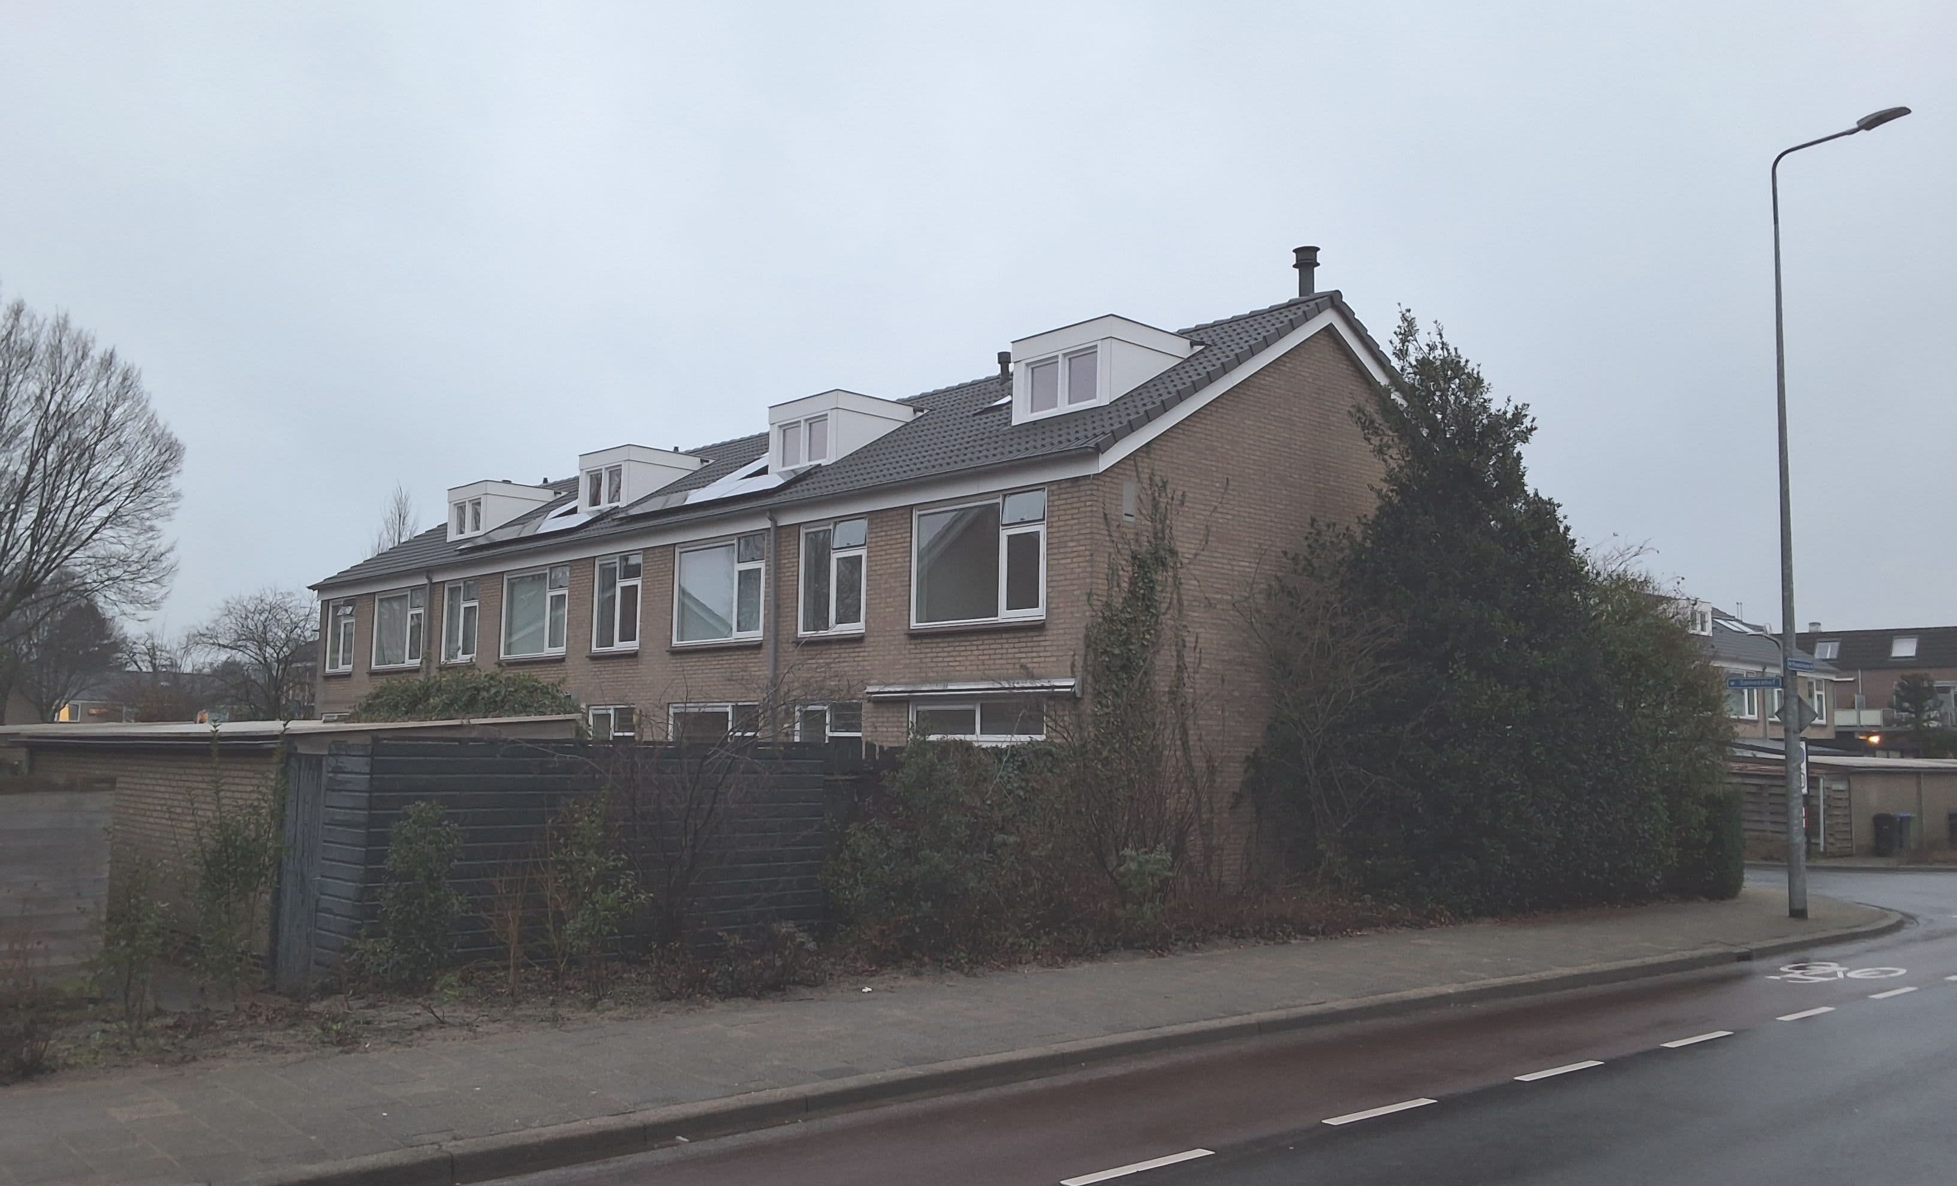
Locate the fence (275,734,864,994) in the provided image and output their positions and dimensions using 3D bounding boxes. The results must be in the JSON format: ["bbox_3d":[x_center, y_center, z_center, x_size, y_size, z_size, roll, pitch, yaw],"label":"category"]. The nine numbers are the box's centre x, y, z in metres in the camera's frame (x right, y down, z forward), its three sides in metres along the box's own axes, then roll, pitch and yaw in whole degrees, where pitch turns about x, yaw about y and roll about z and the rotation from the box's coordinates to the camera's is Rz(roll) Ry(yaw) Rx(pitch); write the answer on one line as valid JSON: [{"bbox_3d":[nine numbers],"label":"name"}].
[{"bbox_3d":[-3.223,2.136,12.905,4.250,1.850,1.650,6,-7,-41],"label":"fence"}]

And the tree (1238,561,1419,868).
[{"bbox_3d":[4.155,1.604,18.831,2.100,4.130,1.900,6,-7,-41],"label":"tree"}]

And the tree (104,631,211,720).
[{"bbox_3d":[-32.106,4.399,62.107,4.200,6.000,4.200,6,-7,-41],"label":"tree"}]

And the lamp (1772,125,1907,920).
[{"bbox_3d":[10.694,-0.940,19.406,0.300,9.800,1.750,6,-7,-41],"label":"lamp"}]

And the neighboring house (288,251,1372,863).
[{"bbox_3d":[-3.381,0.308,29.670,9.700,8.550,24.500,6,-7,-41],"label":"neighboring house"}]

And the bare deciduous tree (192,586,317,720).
[{"bbox_3d":[-22.357,3.084,50.138,4.900,6.635,4.900,6,-7,-41],"label":"bare deciduous tree"}]

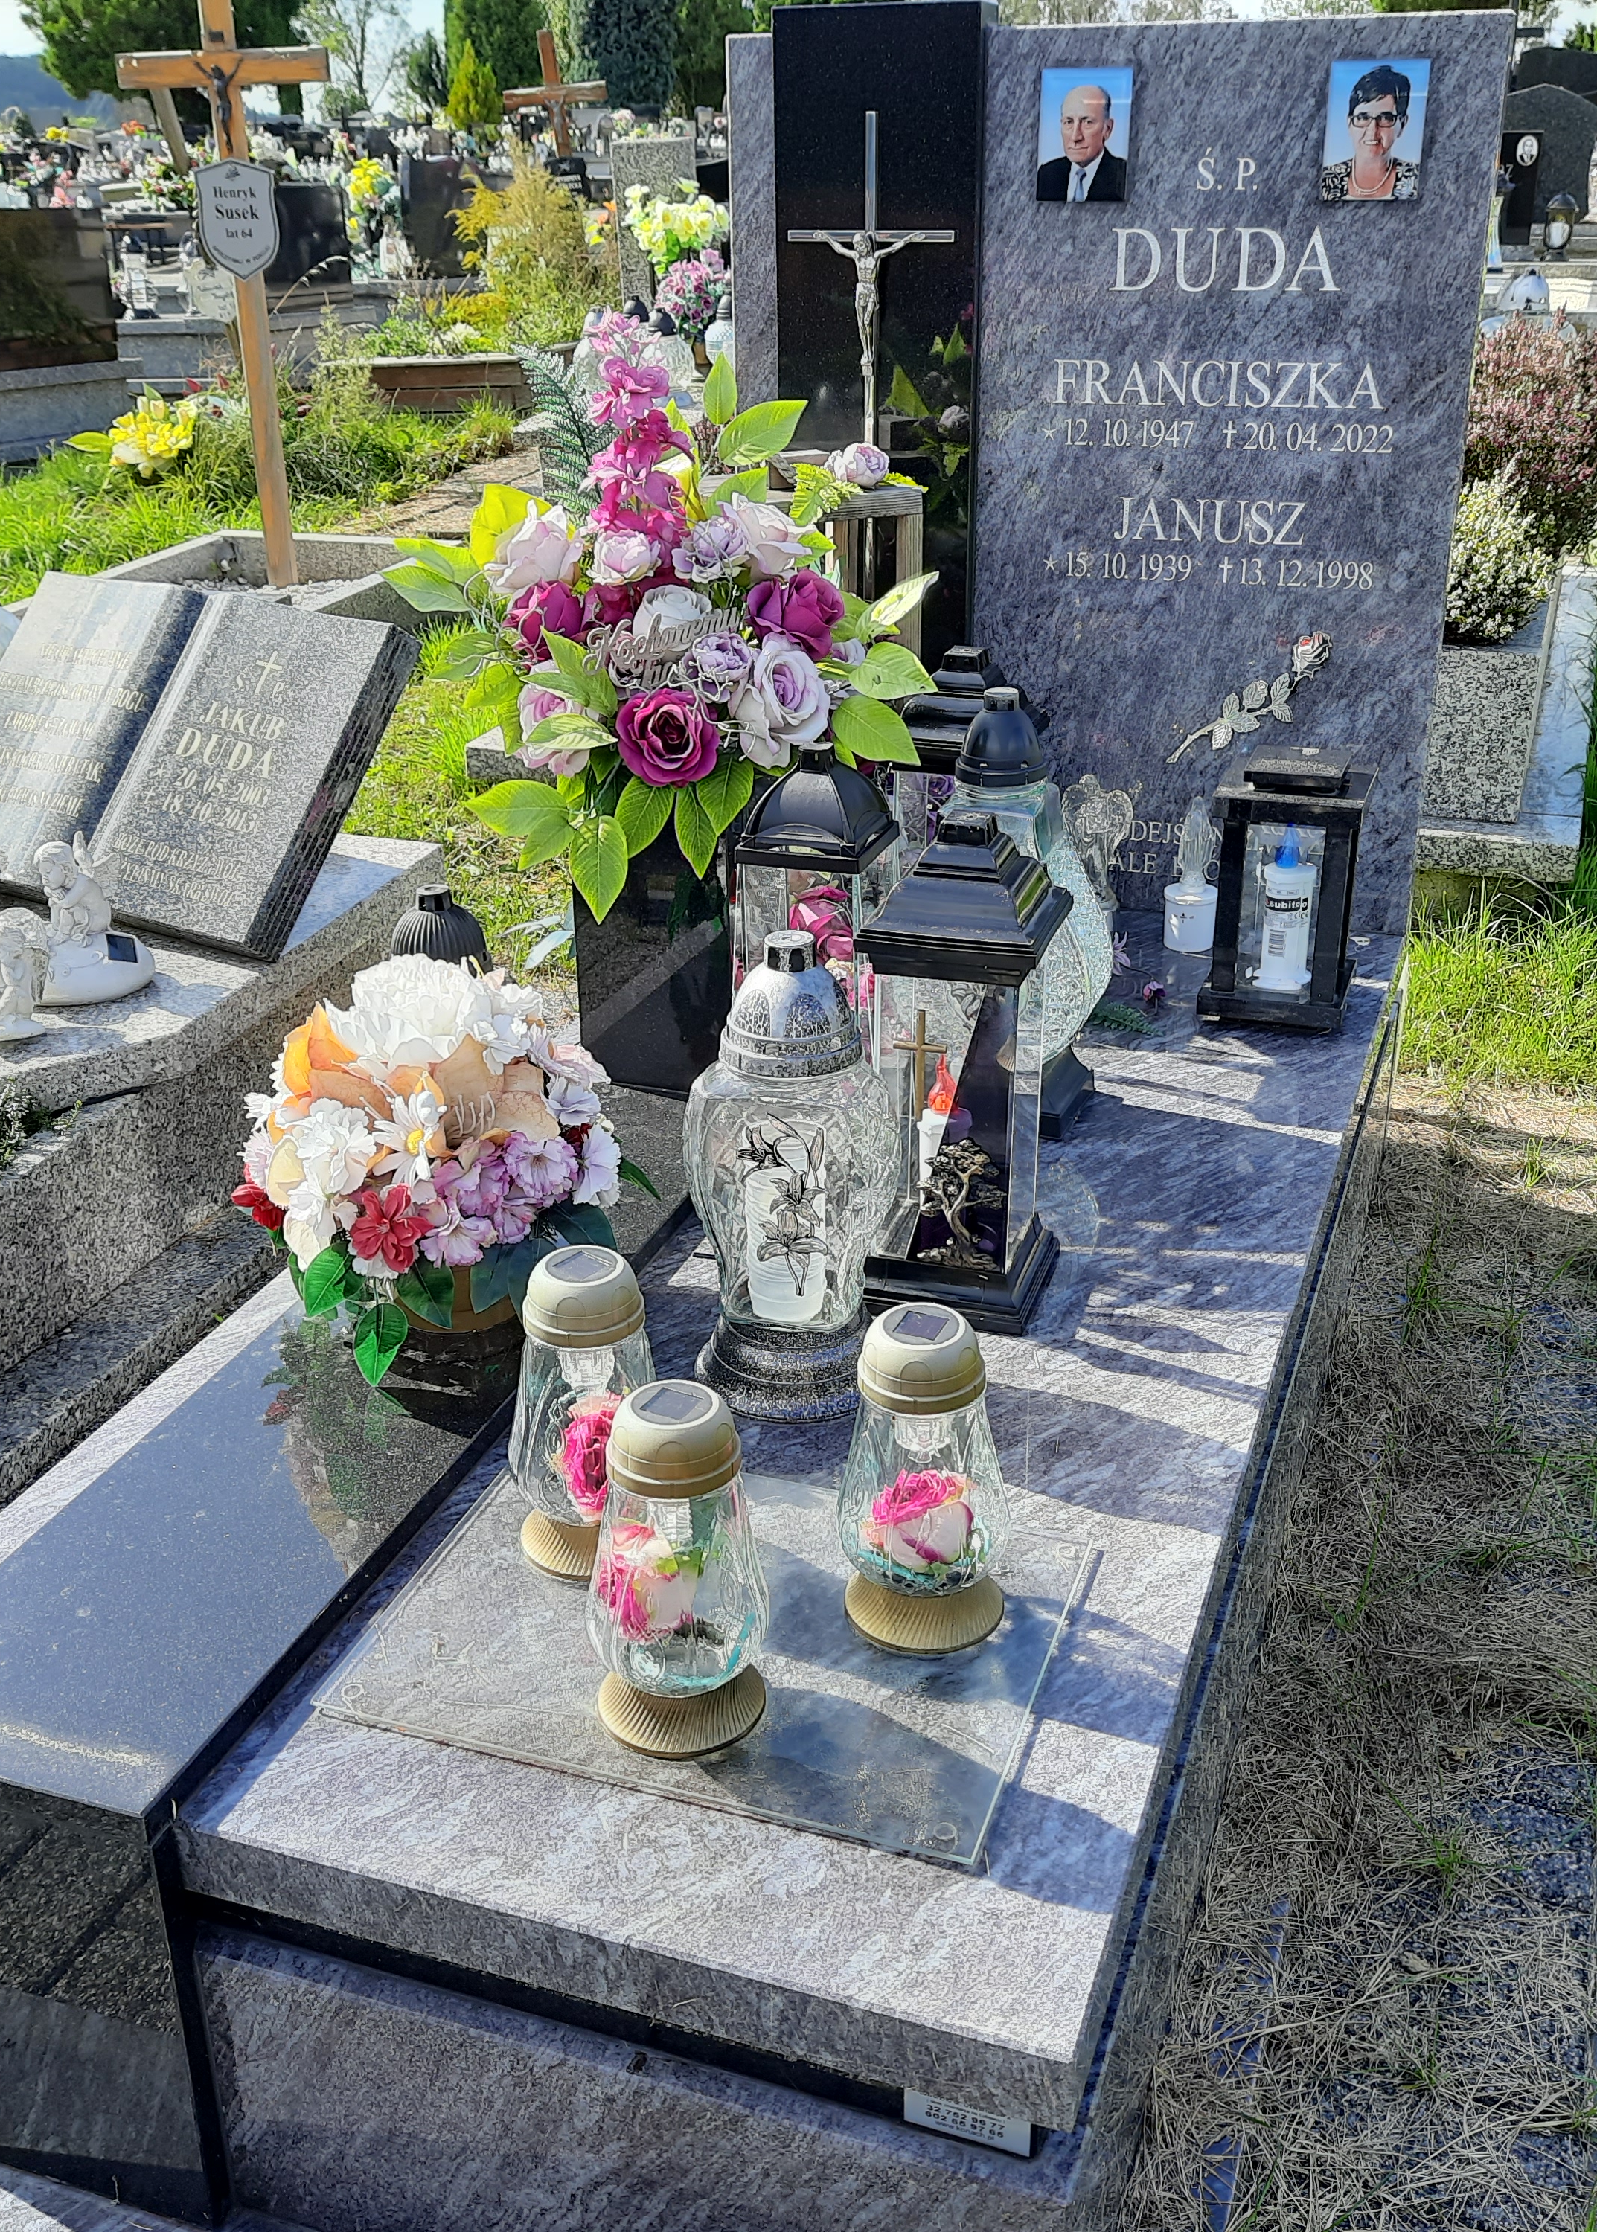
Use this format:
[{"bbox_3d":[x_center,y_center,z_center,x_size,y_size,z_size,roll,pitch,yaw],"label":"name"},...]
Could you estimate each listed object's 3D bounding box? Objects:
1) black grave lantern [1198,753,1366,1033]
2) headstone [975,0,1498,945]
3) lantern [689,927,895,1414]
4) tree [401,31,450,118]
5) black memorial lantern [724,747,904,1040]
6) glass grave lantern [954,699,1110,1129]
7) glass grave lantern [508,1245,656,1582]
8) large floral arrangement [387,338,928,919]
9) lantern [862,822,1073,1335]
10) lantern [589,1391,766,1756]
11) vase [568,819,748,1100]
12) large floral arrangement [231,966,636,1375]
[{"bbox_3d":[0.512,-0.238,2.221,0.148,0.252,0.148,9,26,20],"label":"black grave lantern"},{"bbox_3d":[0.454,-0.670,2.333,0.510,0.920,0.080,8,26,18],"label":"headstone"},{"bbox_3d":[-0.013,0.040,1.683,0.170,0.376,0.170,0,25,0],"label":"lantern"},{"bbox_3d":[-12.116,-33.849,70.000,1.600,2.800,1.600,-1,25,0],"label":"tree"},{"bbox_3d":[0.019,-0.120,1.823,0.115,0.380,0.115,8,26,18],"label":"black memorial lantern"},{"bbox_3d":[0.182,-0.189,1.932,0.199,0.386,0.124,8,26,18],"label":"glass grave lantern"},{"bbox_3d":[-0.146,0.203,1.515,0.114,0.222,0.114,0,25,0],"label":"glass grave lantern"},{"bbox_3d":[-0.136,-0.461,2.042,0.530,0.530,0.370,5,25,11],"label":"large floral arrangement"},{"bbox_3d":[0.126,-0.043,1.617,0.131,0.384,0.131,8,26,18],"label":"lantern"},{"bbox_3d":[-0.067,0.247,1.196,0.100,0.199,0.100,-1,25,0],"label":"lantern"},{"bbox_3d":[-0.115,-0.184,2.059,0.160,0.290,0.130,8,26,18],"label":"vase"},{"bbox_3d":[-0.295,0.021,1.764,0.330,0.290,0.310,0,25,0],"label":"large floral arrangement"}]

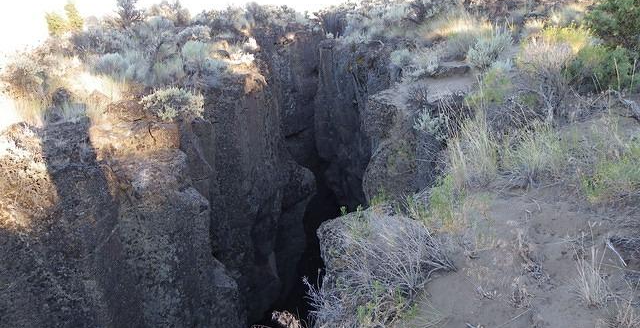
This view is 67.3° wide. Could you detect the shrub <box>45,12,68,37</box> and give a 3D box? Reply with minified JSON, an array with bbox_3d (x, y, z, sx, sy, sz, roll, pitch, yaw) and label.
[{"bbox_3d":[-9.319,-4.933,17.000,0.849,0.850,0.850,-11,19,-26],"label":"shrub"}]

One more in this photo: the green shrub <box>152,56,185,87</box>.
[{"bbox_3d":[-2.963,-1.809,9.400,0.626,0.550,0.580,-7,18,-16],"label":"green shrub"}]

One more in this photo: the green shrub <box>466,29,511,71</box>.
[{"bbox_3d":[3.244,-2.191,9.200,0.880,0.780,0.800,4,18,18],"label":"green shrub"}]

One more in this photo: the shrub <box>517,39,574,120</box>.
[{"bbox_3d":[2.815,-1.055,6.000,0.724,0.950,0.700,6,19,24],"label":"shrub"}]

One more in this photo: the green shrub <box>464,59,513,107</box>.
[{"bbox_3d":[2.384,-1.139,6.800,0.679,0.600,0.580,4,18,19],"label":"green shrub"}]

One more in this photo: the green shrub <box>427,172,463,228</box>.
[{"bbox_3d":[0.940,0.288,3.600,0.285,0.370,0.280,3,18,15],"label":"green shrub"}]

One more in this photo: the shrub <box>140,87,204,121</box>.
[{"bbox_3d":[-2.179,-0.894,7.100,0.945,0.460,0.750,-7,18,-16],"label":"shrub"}]

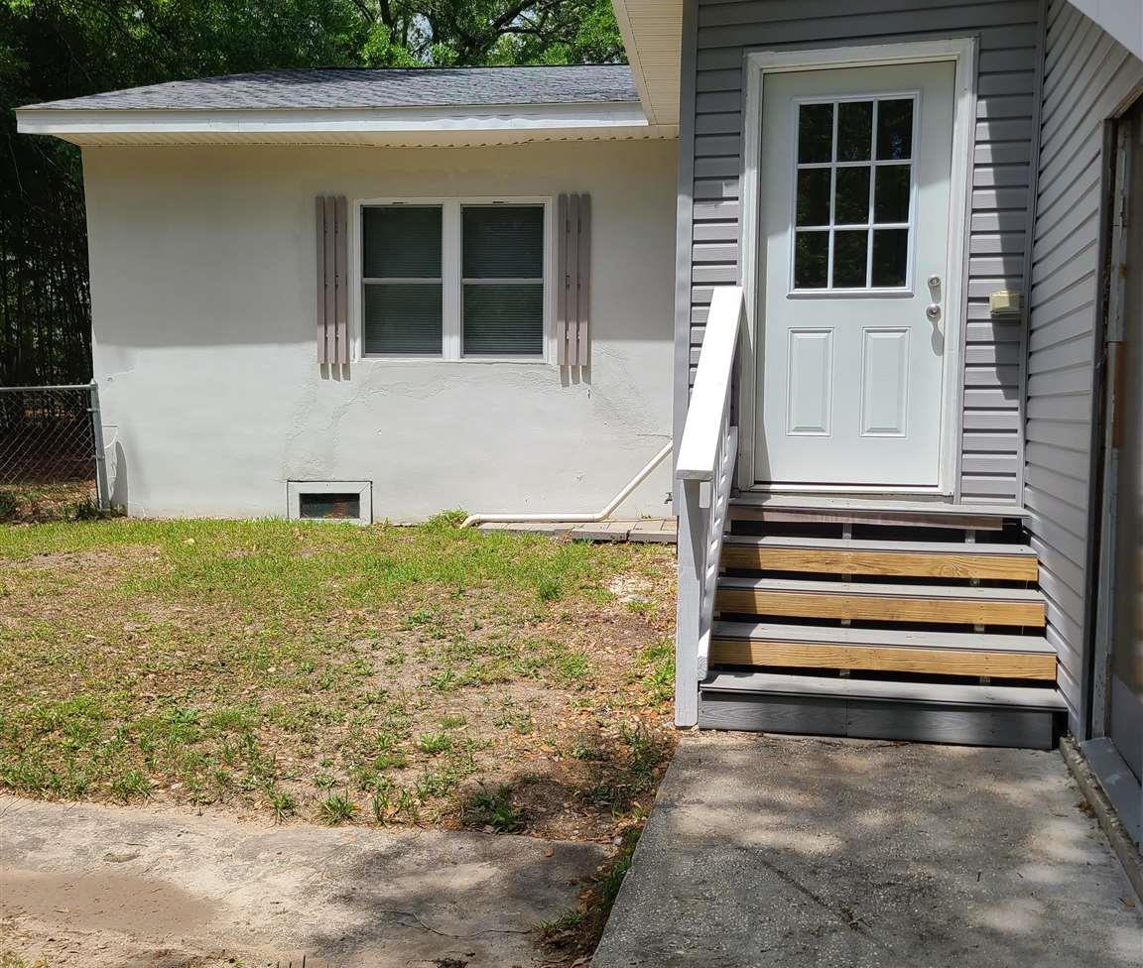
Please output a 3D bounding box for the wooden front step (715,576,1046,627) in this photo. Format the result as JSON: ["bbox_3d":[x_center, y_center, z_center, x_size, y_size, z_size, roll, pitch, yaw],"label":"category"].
[{"bbox_3d":[1.317,0.512,4.964,1.342,0.118,0.285,2,4,14],"label":"wooden front step"}]

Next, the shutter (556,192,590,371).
[{"bbox_3d":[0.019,-1.560,8.767,0.254,1.305,0.045,1,4,5],"label":"shutter"}]

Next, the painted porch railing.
[{"bbox_3d":[0.625,-0.005,5.042,0.145,1.837,1.280,2,4,14],"label":"painted porch railing"}]

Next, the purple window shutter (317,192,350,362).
[{"bbox_3d":[-1.858,-1.588,8.931,0.261,1.301,0.045,1,4,5],"label":"purple window shutter"}]

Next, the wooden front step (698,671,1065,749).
[{"bbox_3d":[1.179,0.873,4.450,1.328,0.163,0.285,2,4,14],"label":"wooden front step"}]

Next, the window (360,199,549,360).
[{"bbox_3d":[-0.900,-1.578,8.895,1.505,1.248,0.100,1,4,5],"label":"window"}]

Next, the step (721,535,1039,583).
[{"bbox_3d":[1.378,0.337,5.199,1.347,0.120,0.285,2,4,14],"label":"step"}]

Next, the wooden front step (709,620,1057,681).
[{"bbox_3d":[1.252,0.684,4.700,1.332,0.115,0.290,2,4,14],"label":"wooden front step"}]

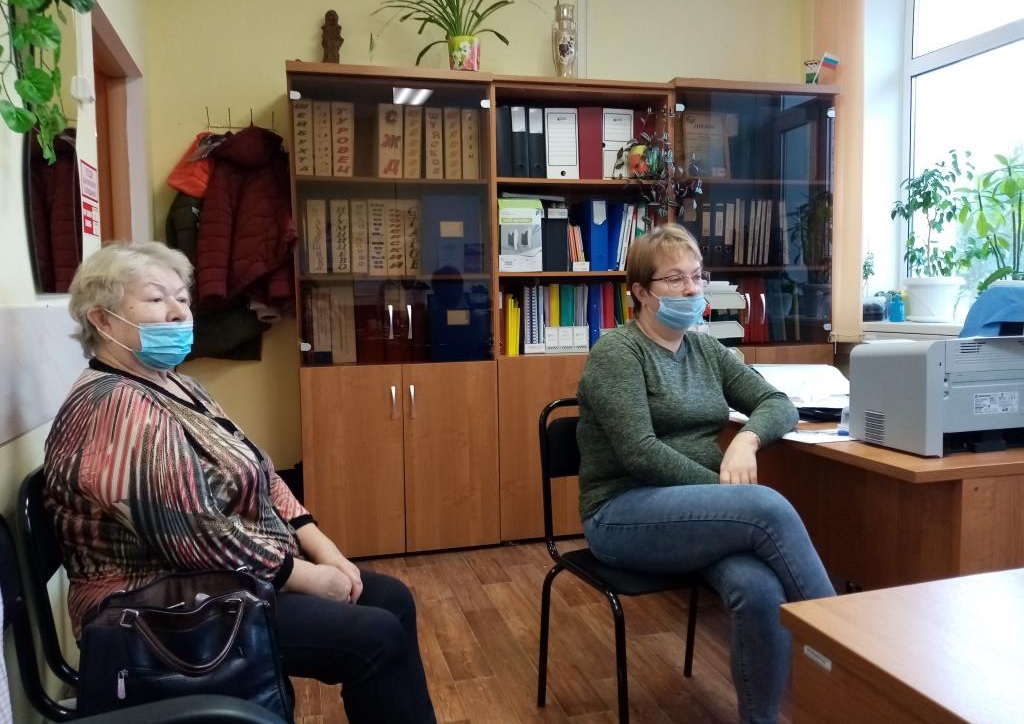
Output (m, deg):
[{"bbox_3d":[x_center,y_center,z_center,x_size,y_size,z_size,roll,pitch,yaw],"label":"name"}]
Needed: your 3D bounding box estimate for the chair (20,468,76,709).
[{"bbox_3d":[-0.609,0.556,1.618,0.560,0.810,0.500,-2,4,-15],"label":"chair"}]

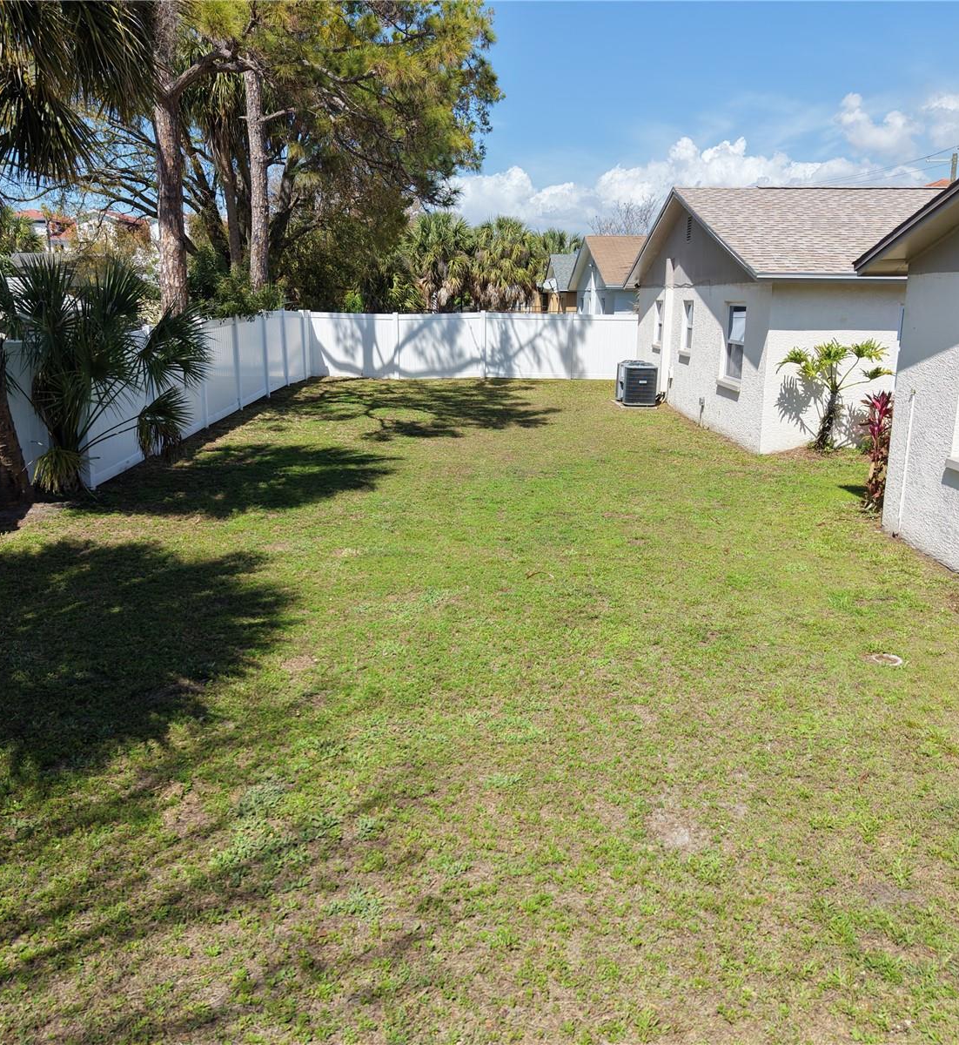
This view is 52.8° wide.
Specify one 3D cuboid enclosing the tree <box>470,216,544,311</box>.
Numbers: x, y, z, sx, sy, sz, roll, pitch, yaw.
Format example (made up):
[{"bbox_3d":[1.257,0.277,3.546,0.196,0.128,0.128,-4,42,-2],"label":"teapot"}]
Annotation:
[{"bbox_3d":[1.150,-9.871,39.796,3.100,5.500,3.100,0,13,0],"label":"tree"}]

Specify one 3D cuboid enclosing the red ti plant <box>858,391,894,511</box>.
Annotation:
[{"bbox_3d":[4.440,-0.797,10.684,0.500,1.280,0.500,0,13,0],"label":"red ti plant"}]

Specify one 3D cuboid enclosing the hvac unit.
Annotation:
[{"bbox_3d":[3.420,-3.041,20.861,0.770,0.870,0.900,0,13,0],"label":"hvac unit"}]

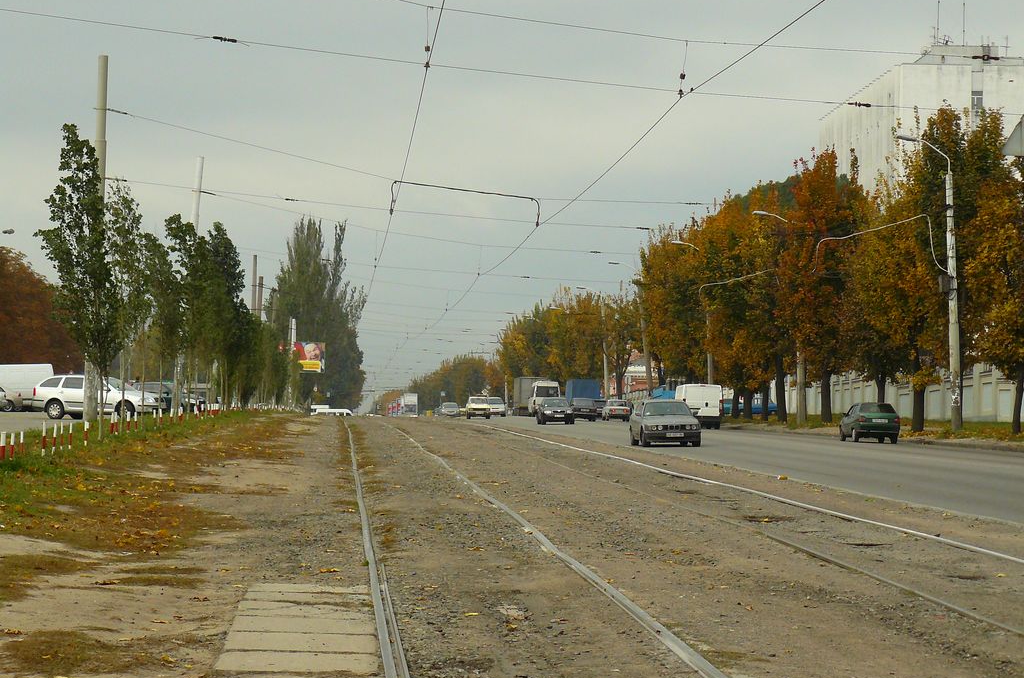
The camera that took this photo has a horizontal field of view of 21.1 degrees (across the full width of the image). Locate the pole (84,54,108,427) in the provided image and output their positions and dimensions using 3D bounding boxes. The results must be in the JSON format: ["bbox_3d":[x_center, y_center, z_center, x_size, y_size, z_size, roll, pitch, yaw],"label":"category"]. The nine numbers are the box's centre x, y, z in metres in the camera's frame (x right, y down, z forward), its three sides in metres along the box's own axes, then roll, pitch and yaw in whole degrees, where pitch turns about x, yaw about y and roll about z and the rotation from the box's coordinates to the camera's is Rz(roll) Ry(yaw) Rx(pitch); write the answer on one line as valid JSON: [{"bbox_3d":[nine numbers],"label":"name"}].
[{"bbox_3d":[-10.999,-2.640,73.000,0.380,9.900,0.380,2,0,-4],"label":"pole"}]

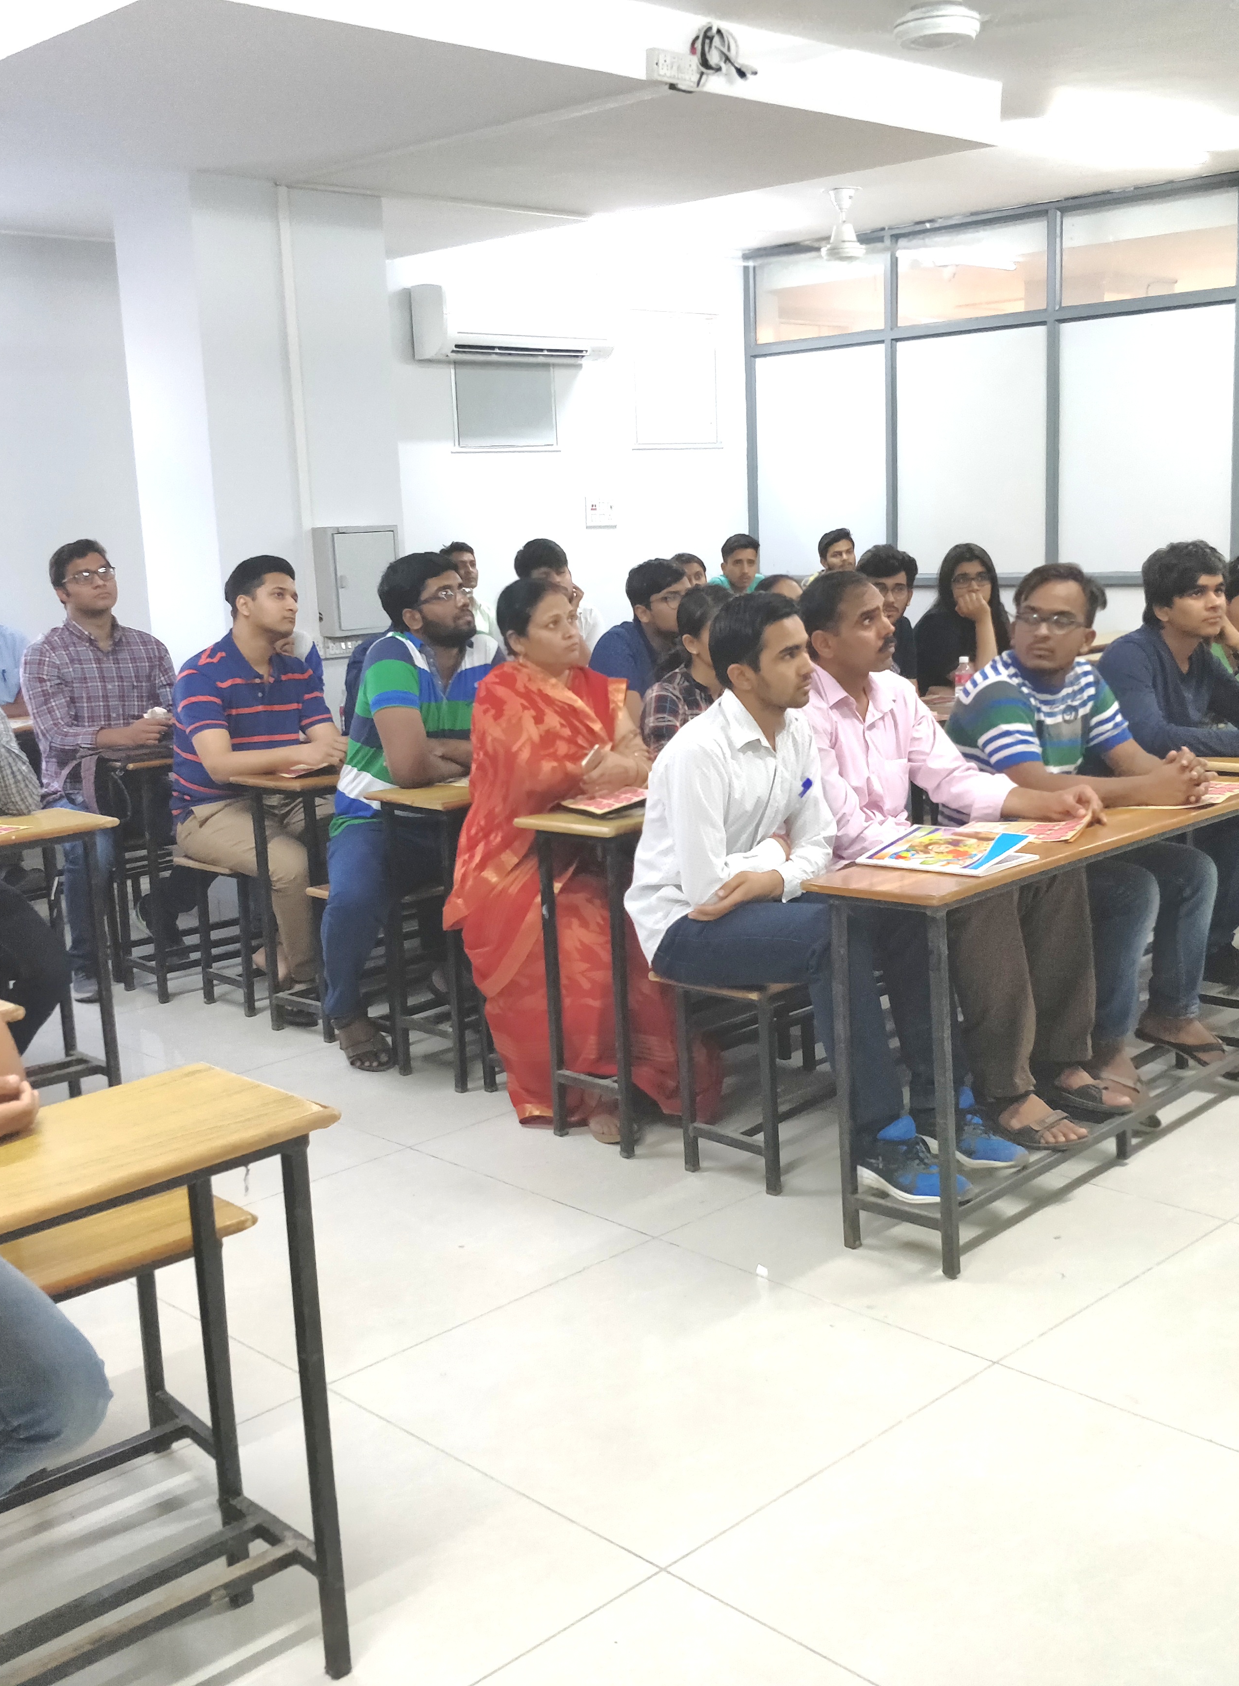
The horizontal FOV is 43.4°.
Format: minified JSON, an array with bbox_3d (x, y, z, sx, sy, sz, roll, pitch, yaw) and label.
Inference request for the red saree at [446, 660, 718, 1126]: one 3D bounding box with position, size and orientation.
[{"bbox_3d":[-0.048,0.073,3.836,0.550,1.050,0.750,-13,15,-43],"label":"red saree"}]

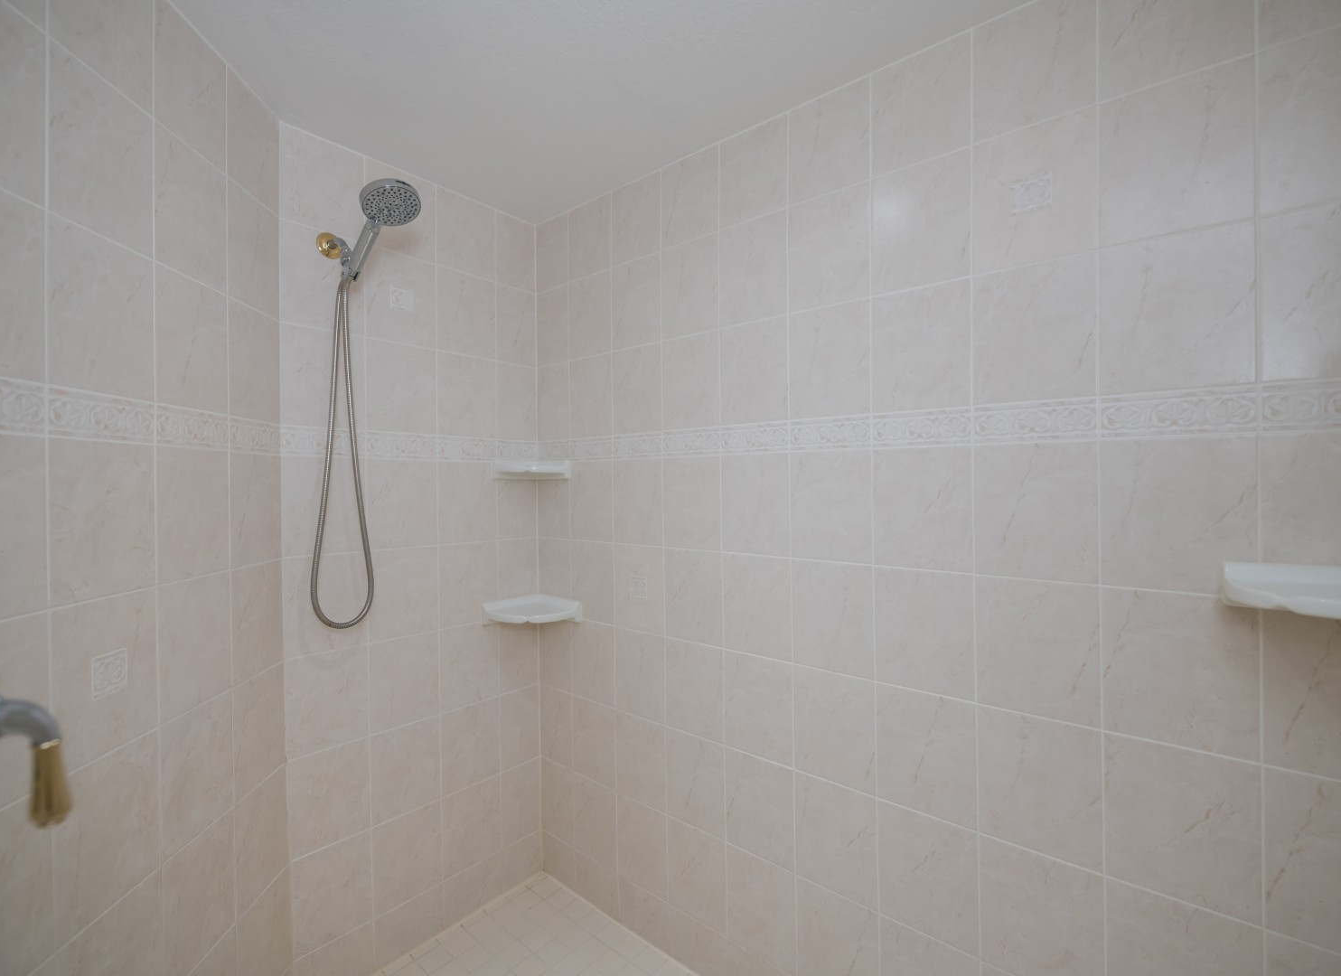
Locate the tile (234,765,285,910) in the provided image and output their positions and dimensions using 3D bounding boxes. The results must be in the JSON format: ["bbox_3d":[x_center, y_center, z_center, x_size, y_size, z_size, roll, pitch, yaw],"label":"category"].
[{"bbox_3d":[-0.977,0.832,1.359,0.010,0.256,0.200,0,0,-6],"label":"tile"}]

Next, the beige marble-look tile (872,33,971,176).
[{"bbox_3d":[0.524,-0.799,1.199,0.199,0.234,0.009,0,0,39],"label":"beige marble-look tile"}]

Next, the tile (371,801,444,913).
[{"bbox_3d":[-0.767,1.073,1.662,0.010,0.254,0.196,0,1,43],"label":"tile"}]

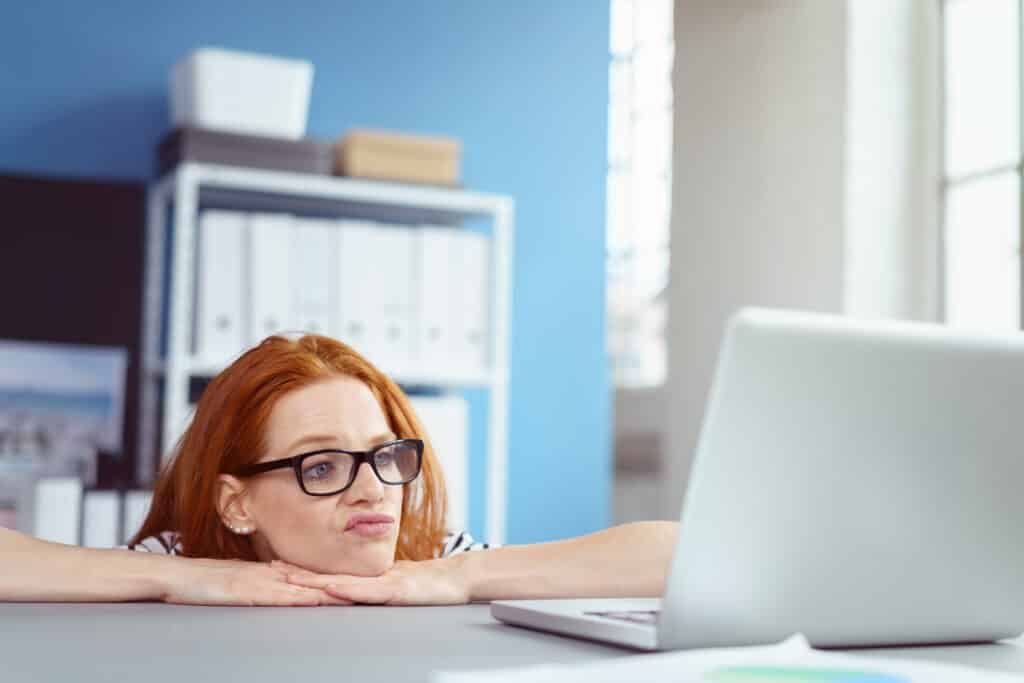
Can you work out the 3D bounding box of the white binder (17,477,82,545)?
[{"bbox_3d":[-0.972,0.442,3.251,0.083,0.315,0.275,3,-5,-25],"label":"white binder"}]

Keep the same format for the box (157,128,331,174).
[{"bbox_3d":[-0.590,-0.396,3.441,0.324,0.088,0.229,3,-5,-25],"label":"box"}]

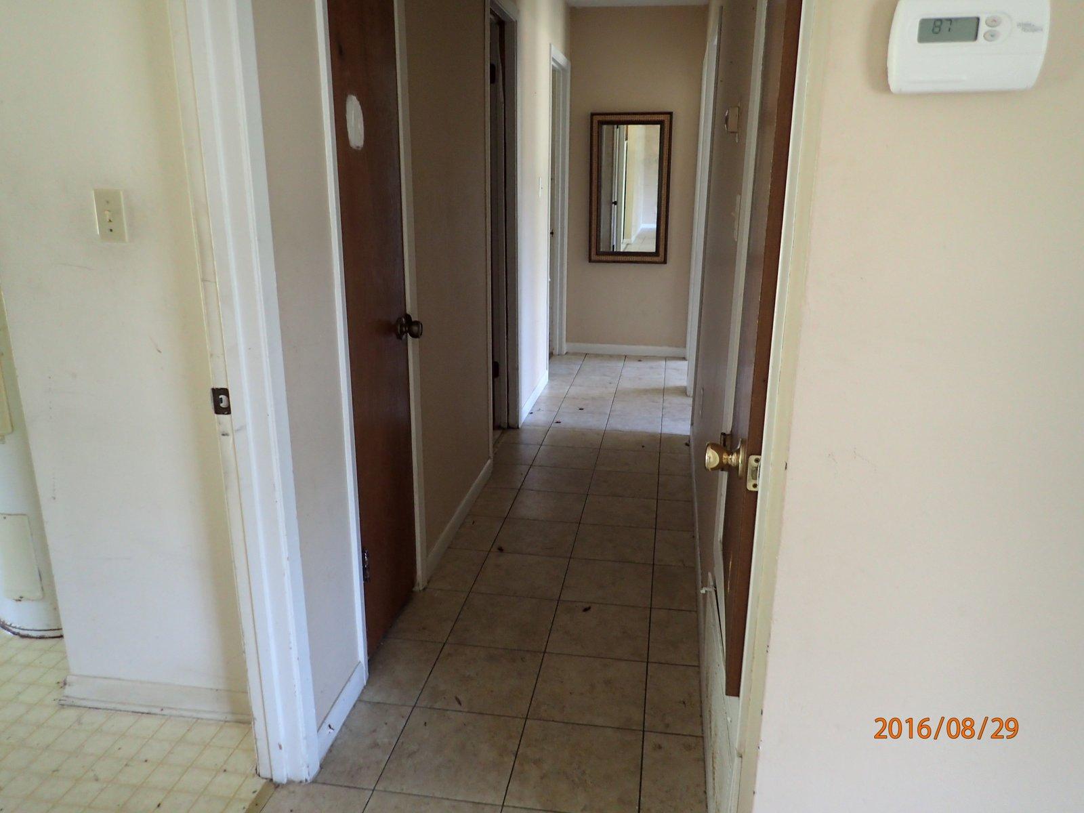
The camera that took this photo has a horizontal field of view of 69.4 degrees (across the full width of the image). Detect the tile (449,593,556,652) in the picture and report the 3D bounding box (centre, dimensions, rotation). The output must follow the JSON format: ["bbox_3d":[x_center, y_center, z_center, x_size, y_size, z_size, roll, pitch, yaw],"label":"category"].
[{"bbox_3d":[-0.117,0.690,2.510,0.303,0.010,0.300,3,17,9],"label":"tile"}]

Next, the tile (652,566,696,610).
[{"bbox_3d":[0.461,0.634,2.725,0.145,0.010,0.299,3,17,9],"label":"tile"}]

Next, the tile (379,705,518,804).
[{"bbox_3d":[-0.216,0.868,1.954,0.305,0.010,0.299,3,17,9],"label":"tile"}]

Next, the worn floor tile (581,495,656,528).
[{"bbox_3d":[0.331,0.446,3.319,0.303,0.010,0.300,3,17,9],"label":"worn floor tile"}]

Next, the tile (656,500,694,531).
[{"bbox_3d":[0.559,0.459,3.294,0.147,0.010,0.299,3,17,9],"label":"tile"}]

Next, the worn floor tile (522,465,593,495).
[{"bbox_3d":[0.077,0.347,3.651,0.303,0.010,0.300,3,17,9],"label":"worn floor tile"}]

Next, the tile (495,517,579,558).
[{"bbox_3d":[-0.020,0.518,3.081,0.303,0.010,0.300,3,17,9],"label":"tile"}]

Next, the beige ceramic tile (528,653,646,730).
[{"bbox_3d":[0.137,0.796,2.191,0.305,0.010,0.299,3,17,9],"label":"beige ceramic tile"}]

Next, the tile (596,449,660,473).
[{"bbox_3d":[0.431,0.276,3.900,0.305,0.010,0.299,3,17,9],"label":"tile"}]

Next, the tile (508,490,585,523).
[{"bbox_3d":[0.029,0.434,3.378,0.305,0.010,0.299,3,17,9],"label":"tile"}]

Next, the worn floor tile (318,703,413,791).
[{"bbox_3d":[-0.450,0.853,1.986,0.161,0.010,0.299,3,17,9],"label":"worn floor tile"}]

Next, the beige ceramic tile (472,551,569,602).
[{"bbox_3d":[-0.069,0.604,2.795,0.303,0.010,0.300,3,17,9],"label":"beige ceramic tile"}]

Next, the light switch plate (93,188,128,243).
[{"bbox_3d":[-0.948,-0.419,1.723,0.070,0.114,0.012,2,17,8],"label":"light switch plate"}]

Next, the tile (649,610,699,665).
[{"bbox_3d":[0.412,0.718,2.437,0.147,0.010,0.299,3,17,9],"label":"tile"}]

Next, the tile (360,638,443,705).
[{"bbox_3d":[-0.410,0.766,2.273,0.180,0.010,0.299,3,17,9],"label":"tile"}]

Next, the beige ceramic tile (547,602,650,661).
[{"bbox_3d":[0.186,0.709,2.476,0.305,0.010,0.299,3,17,9],"label":"beige ceramic tile"}]

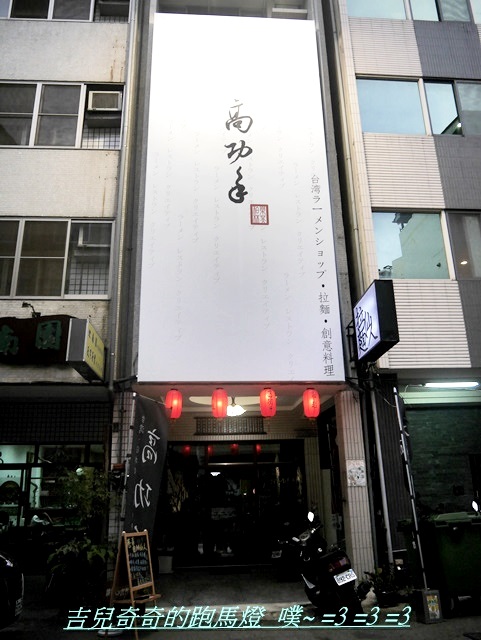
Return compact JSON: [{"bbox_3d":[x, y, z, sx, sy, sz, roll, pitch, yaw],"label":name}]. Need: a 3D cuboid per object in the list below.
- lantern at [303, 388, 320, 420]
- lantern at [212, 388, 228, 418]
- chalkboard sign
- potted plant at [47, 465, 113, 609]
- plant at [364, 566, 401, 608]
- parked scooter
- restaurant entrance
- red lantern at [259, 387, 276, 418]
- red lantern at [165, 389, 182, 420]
[{"bbox_3d":[1.116,1.317,8.158,0.255,0.455,0.255,0,-19,-4],"label":"lantern"},{"bbox_3d":[-0.313,1.299,8.057,0.255,0.455,0.255,0,-19,-4],"label":"lantern"},{"bbox_3d":[-1.286,3.168,6.293,0.500,1.150,0.440,-11,-21,28],"label":"chalkboard sign"},{"bbox_3d":[-2.239,2.973,7.188,0.840,1.780,0.740,0,-19,-4],"label":"potted plant"},{"bbox_3d":[1.919,3.631,7.063,0.460,0.500,0.420,0,-19,-4],"label":"plant"},{"bbox_3d":[1.133,3.376,7.197,0.660,1.180,1.750,-4,-18,-13],"label":"parked scooter"},{"bbox_3d":[-0.138,3.956,11.351,3.324,2.550,0.200,0,-19,-4],"label":"restaurant entrance"},{"bbox_3d":[0.430,1.303,8.111,0.255,0.455,0.255,0,-19,-4],"label":"red lantern"},{"bbox_3d":[-1.027,1.301,8.003,0.255,0.455,0.255,0,-19,-4],"label":"red lantern"}]

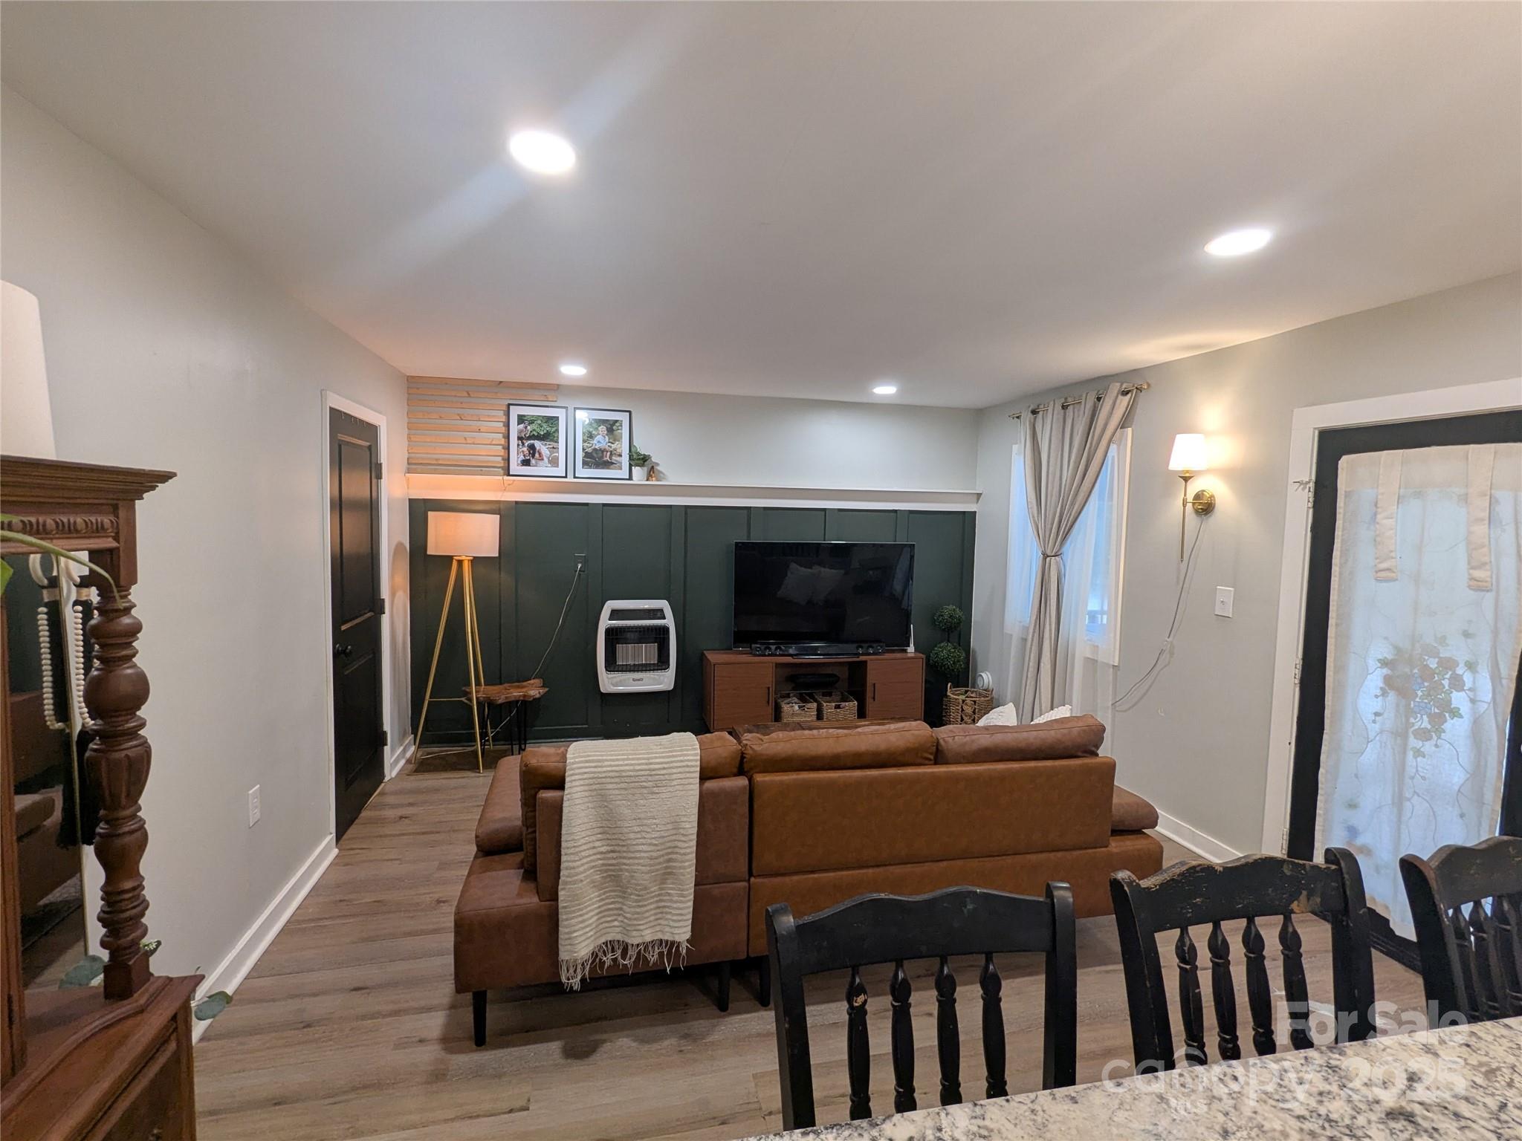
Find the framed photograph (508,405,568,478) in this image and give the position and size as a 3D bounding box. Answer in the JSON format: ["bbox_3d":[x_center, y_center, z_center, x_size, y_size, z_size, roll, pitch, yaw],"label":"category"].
[{"bbox_3d":[-1.477,-0.857,4.670,0.381,0.482,0.030,0,0,-13],"label":"framed photograph"}]

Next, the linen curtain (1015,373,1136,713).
[{"bbox_3d":[1.907,0.058,4.513,0.170,2.310,1.140,0,5,-13],"label":"linen curtain"}]

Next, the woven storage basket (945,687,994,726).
[{"bbox_3d":[1.405,1.045,4.847,0.350,0.430,0.350,0,5,-13],"label":"woven storage basket"}]

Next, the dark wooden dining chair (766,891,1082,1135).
[{"bbox_3d":[0.285,1.023,0.862,0.480,1.040,0.520,0,4,-10],"label":"dark wooden dining chair"}]

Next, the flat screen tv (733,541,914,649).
[{"bbox_3d":[0.466,0.184,5.042,1.350,0.775,0.075,0,5,-11],"label":"flat screen tv"}]

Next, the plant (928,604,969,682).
[{"bbox_3d":[1.368,0.735,5.225,0.280,0.990,0.280,0,5,-13],"label":"plant"}]

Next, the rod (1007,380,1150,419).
[{"bbox_3d":[1.968,-1.056,4.458,0.100,0.055,1.360,0,5,-13],"label":"rod"}]

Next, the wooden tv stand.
[{"bbox_3d":[0.373,0.902,5.046,1.520,0.620,0.410,0,5,-13],"label":"wooden tv stand"}]

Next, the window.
[{"bbox_3d":[1.918,-0.169,4.465,0.080,1.330,1.120,0,5,-13],"label":"window"}]

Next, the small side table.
[{"bbox_3d":[-1.650,0.980,4.571,0.530,0.460,0.350,0,5,-13],"label":"small side table"}]

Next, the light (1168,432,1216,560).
[{"bbox_3d":[2.146,-0.371,3.520,0.210,0.640,0.170,0,5,-13],"label":"light"}]

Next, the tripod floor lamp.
[{"bbox_3d":[-1.912,0.429,4.399,0.520,1.575,0.480,0,5,-13],"label":"tripod floor lamp"}]

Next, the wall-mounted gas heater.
[{"bbox_3d":[-0.862,0.515,4.868,0.535,0.635,0.200,0,5,-13],"label":"wall-mounted gas heater"}]

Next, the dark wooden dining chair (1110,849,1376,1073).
[{"bbox_3d":[0.865,1.025,0.988,0.480,1.040,0.520,0,4,-12],"label":"dark wooden dining chair"}]

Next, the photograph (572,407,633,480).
[{"bbox_3d":[-1.070,-0.853,4.768,0.381,0.480,0.030,0,0,-13],"label":"photograph"}]

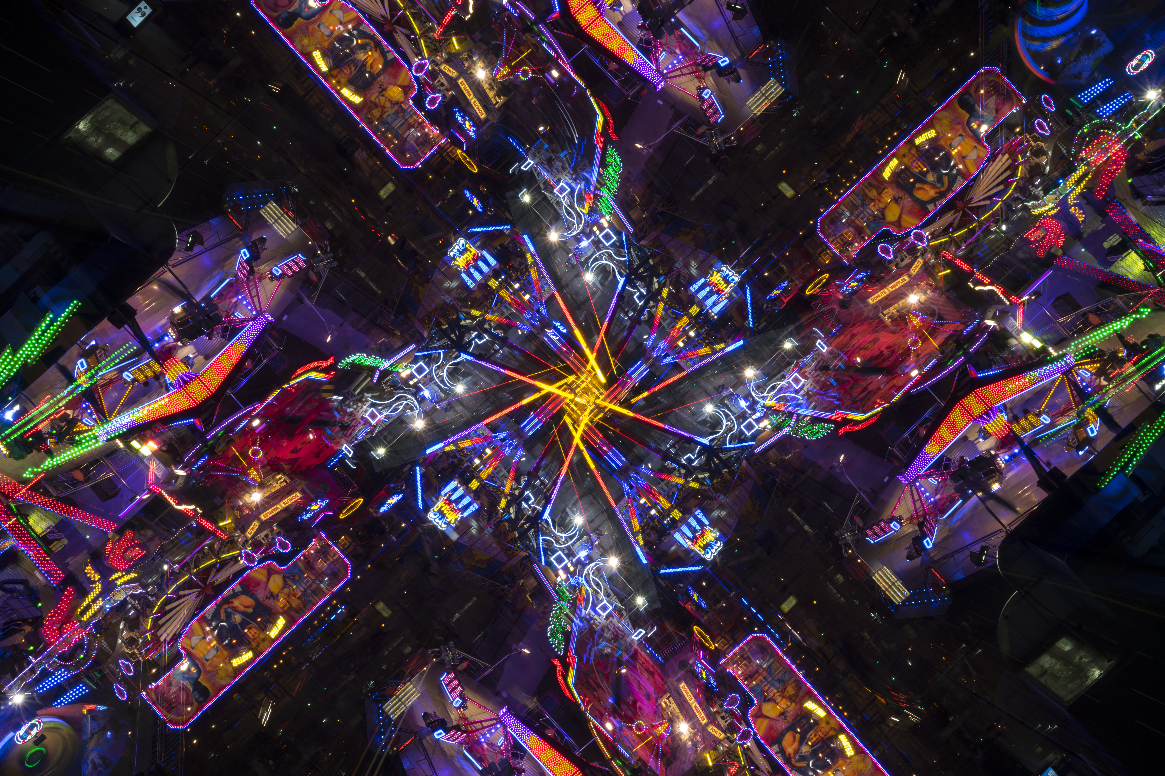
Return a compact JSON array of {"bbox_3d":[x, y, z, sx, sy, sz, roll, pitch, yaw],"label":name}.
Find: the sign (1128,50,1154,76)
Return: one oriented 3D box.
[{"bbox_3d":[34.442,-20.074,69.863,1.750,0.800,0.250,-40,8,11],"label":"sign"}]

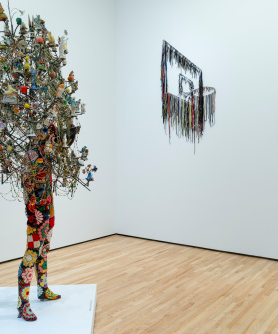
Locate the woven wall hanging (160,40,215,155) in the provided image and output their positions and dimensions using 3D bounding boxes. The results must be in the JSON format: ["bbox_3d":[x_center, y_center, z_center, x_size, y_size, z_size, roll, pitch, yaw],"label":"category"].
[{"bbox_3d":[0.920,-1.480,6.510,1.170,2.220,0.080,0,0,37],"label":"woven wall hanging"}]

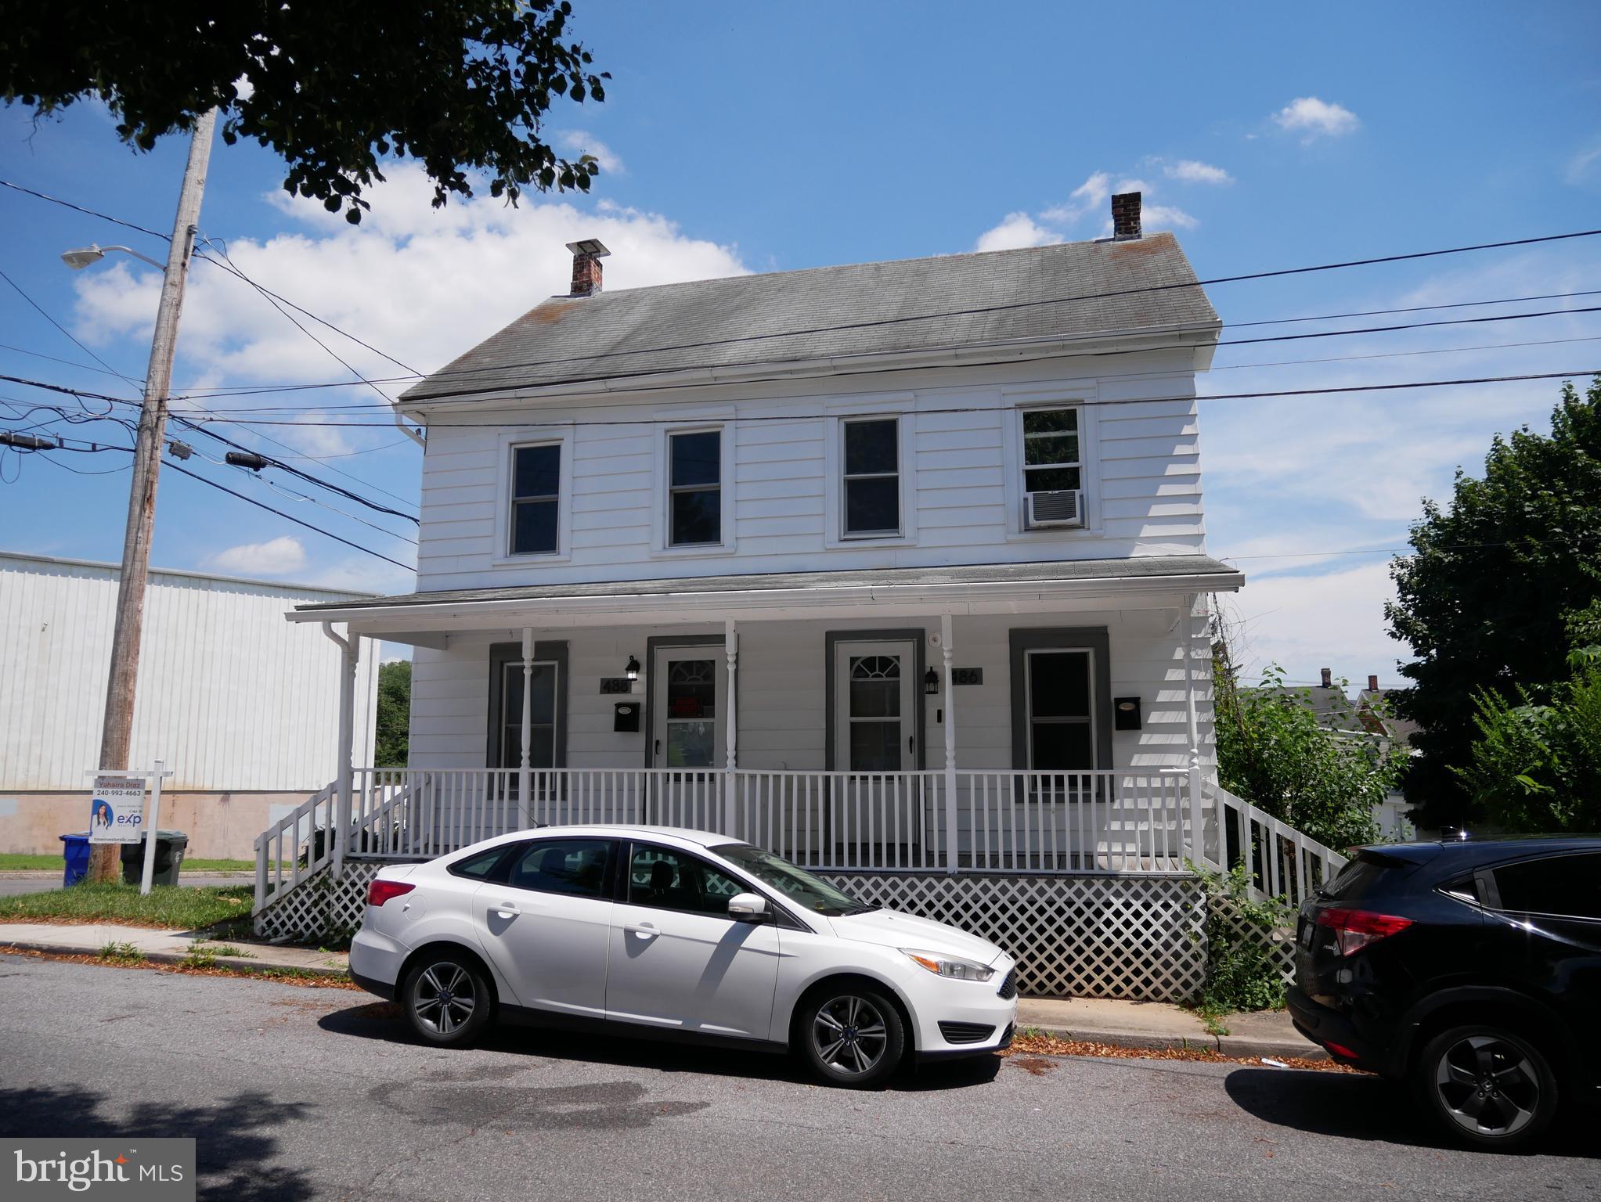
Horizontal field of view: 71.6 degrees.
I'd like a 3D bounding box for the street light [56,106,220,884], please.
[{"bbox_3d":[-9.180,-1.700,14.626,2.050,10.550,0.360,0,-7,14],"label":"street light"}]

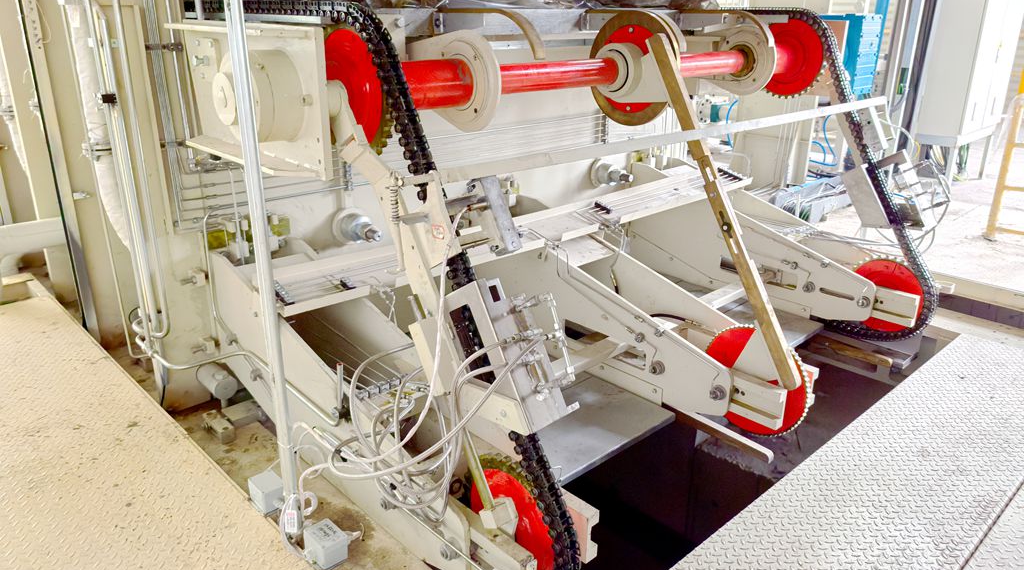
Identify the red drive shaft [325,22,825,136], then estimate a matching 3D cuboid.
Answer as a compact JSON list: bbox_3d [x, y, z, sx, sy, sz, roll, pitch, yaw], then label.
[{"bbox_3d":[0.481,-0.849,2.805,2.566,0.390,0.390,-18,27,-39],"label":"red drive shaft"}]

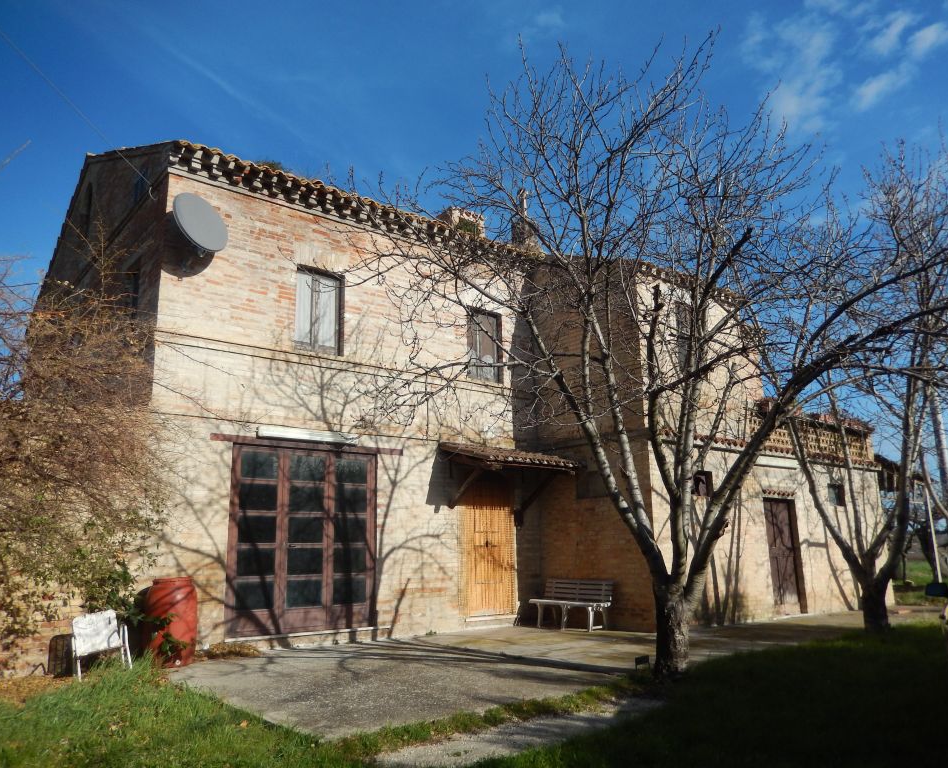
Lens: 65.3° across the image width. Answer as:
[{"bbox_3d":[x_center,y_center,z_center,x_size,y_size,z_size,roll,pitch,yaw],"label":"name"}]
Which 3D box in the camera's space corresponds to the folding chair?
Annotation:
[{"bbox_3d":[-4.232,2.934,8.378,0.520,0.670,0.530,-15,-12,43],"label":"folding chair"}]

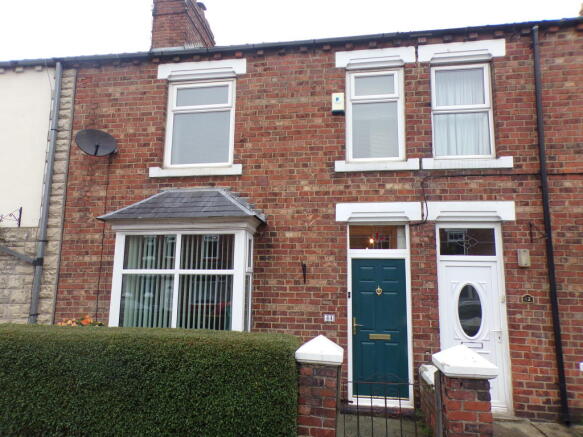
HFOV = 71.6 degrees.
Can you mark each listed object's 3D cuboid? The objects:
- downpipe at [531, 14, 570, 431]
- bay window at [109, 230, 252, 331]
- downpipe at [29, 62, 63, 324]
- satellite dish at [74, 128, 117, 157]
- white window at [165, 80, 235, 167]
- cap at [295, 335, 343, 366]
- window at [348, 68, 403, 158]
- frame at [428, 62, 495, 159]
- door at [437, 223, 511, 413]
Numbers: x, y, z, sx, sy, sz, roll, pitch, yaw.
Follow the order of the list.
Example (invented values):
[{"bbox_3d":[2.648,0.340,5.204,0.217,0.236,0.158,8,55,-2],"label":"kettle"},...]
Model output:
[{"bbox_3d":[3.377,-0.062,5.295,0.069,5.237,0.076,-1,-8,10],"label":"downpipe"},{"bbox_3d":[-1.546,0.975,5.798,1.929,1.532,0.480,-1,-8,10],"label":"bay window"},{"bbox_3d":[-3.998,-0.076,6.519,0.080,5.216,0.080,-1,-8,10],"label":"downpipe"},{"bbox_3d":[-3.008,-1.182,6.247,0.590,0.450,0.320,6,-9,-31],"label":"satellite dish"},{"bbox_3d":[-1.454,-1.512,6.482,1.139,1.428,0.090,-1,-8,10],"label":"white window"},{"bbox_3d":[0.273,1.223,3.814,0.410,0.210,0.400,-1,-8,10],"label":"cap"},{"bbox_3d":[1.256,-1.529,6.024,0.856,1.412,0.090,-1,-8,10],"label":"window"},{"bbox_3d":[2.461,-1.535,5.820,0.829,1.405,0.090,-1,-8,10],"label":"frame"},{"bbox_3d":[2.424,1.300,5.420,0.841,2.476,0.090,-1,-8,10],"label":"door"}]

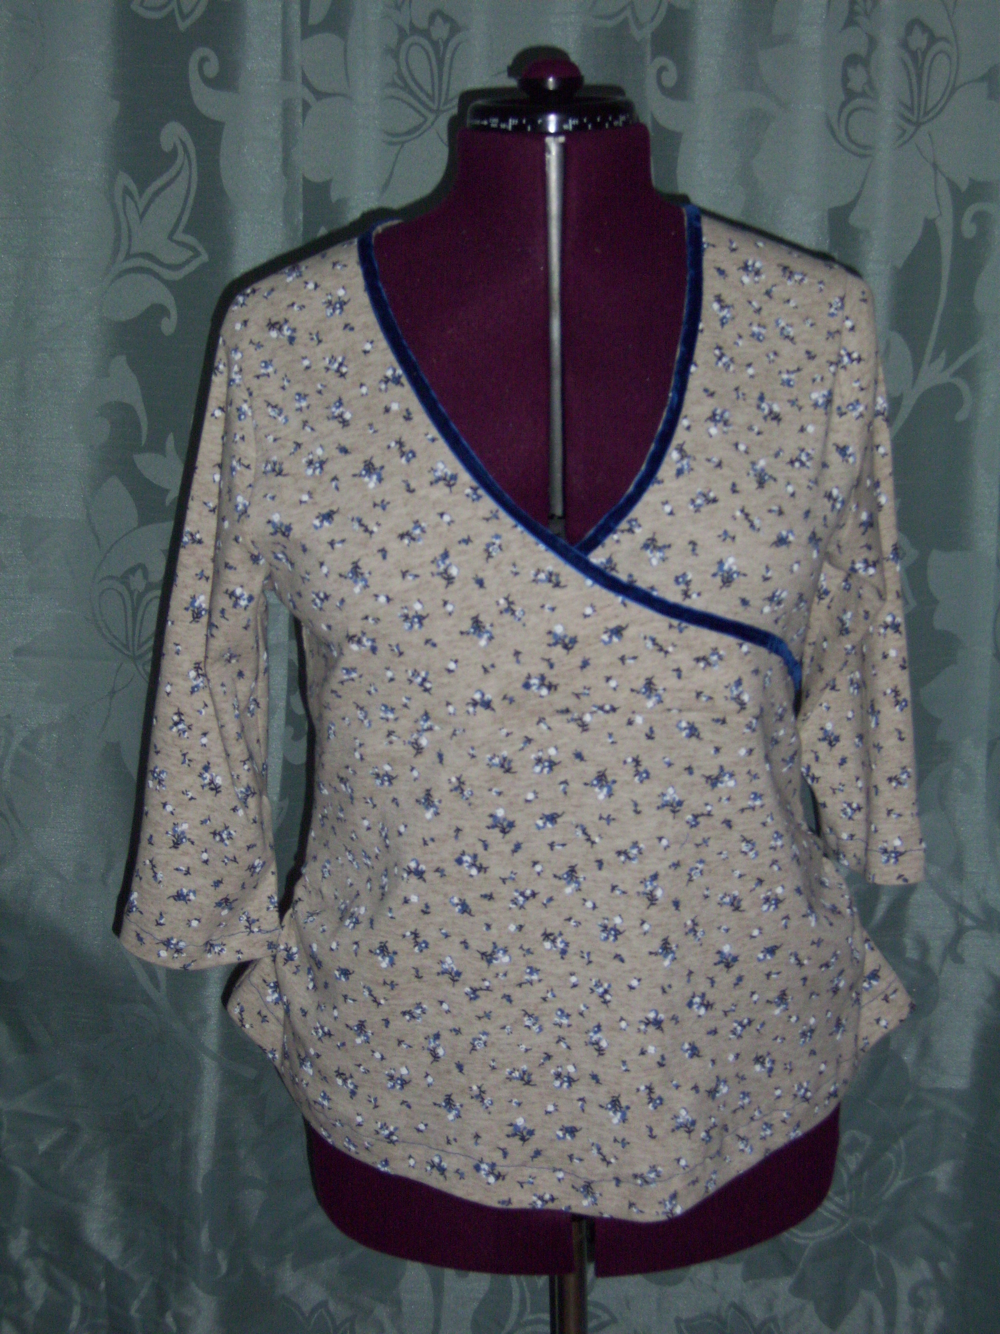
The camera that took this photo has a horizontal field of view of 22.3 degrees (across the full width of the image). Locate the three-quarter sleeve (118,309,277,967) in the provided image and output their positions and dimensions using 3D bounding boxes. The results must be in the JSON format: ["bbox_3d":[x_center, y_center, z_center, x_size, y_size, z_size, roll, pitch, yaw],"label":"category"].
[{"bbox_3d":[-0.199,-0.022,1.705,0.118,0.460,0.125,-2,17,-2],"label":"three-quarter sleeve"}]

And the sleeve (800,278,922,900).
[{"bbox_3d":[0.244,-0.053,1.735,0.100,0.440,0.140,-2,17,-2],"label":"sleeve"}]

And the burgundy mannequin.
[{"bbox_3d":[0.042,-0.003,1.705,0.380,0.780,0.265,-2,17,-2],"label":"burgundy mannequin"}]

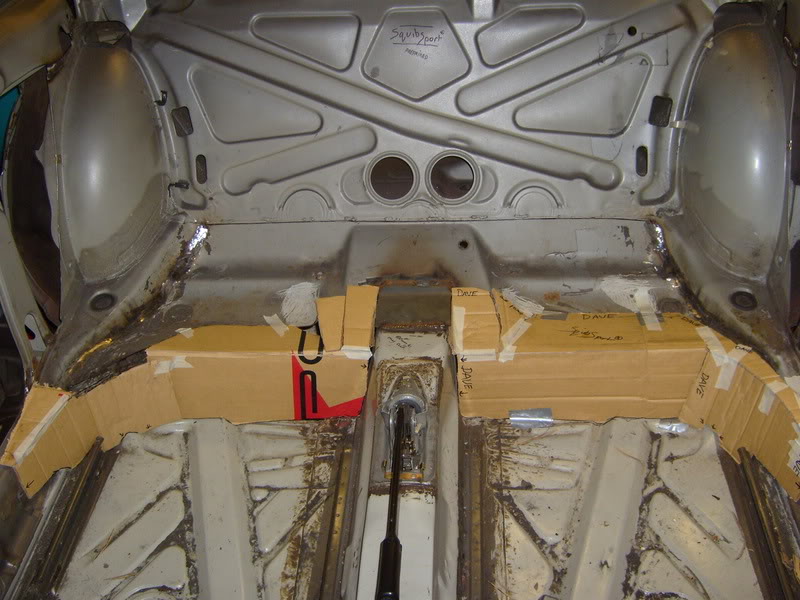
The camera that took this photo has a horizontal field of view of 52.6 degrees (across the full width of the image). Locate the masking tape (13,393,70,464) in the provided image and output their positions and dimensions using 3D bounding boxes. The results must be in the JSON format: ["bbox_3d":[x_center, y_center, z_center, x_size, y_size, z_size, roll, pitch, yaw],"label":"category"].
[{"bbox_3d":[-0.570,0.204,1.285,0.040,0.035,0.150,7,39,10],"label":"masking tape"}]

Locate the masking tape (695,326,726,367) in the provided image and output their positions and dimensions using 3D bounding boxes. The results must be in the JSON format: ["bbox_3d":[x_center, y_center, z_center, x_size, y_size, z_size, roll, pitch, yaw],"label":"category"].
[{"bbox_3d":[0.535,0.080,1.393,0.032,0.025,0.085,-4,38,-4],"label":"masking tape"}]

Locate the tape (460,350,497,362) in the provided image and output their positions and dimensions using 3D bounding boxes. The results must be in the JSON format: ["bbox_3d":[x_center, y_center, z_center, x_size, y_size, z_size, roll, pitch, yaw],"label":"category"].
[{"bbox_3d":[0.136,0.098,1.399,0.062,0.018,0.014,0,38,2],"label":"tape"}]

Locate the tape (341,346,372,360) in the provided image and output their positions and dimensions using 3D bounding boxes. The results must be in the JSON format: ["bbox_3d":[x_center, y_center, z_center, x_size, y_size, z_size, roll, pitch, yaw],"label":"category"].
[{"bbox_3d":[-0.075,0.093,1.400,0.055,0.020,0.016,0,38,2],"label":"tape"}]

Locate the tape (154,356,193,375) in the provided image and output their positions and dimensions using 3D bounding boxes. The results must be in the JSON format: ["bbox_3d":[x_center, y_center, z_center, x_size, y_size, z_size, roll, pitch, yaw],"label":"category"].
[{"bbox_3d":[-0.397,0.115,1.417,0.066,0.035,0.012,0,38,2],"label":"tape"}]

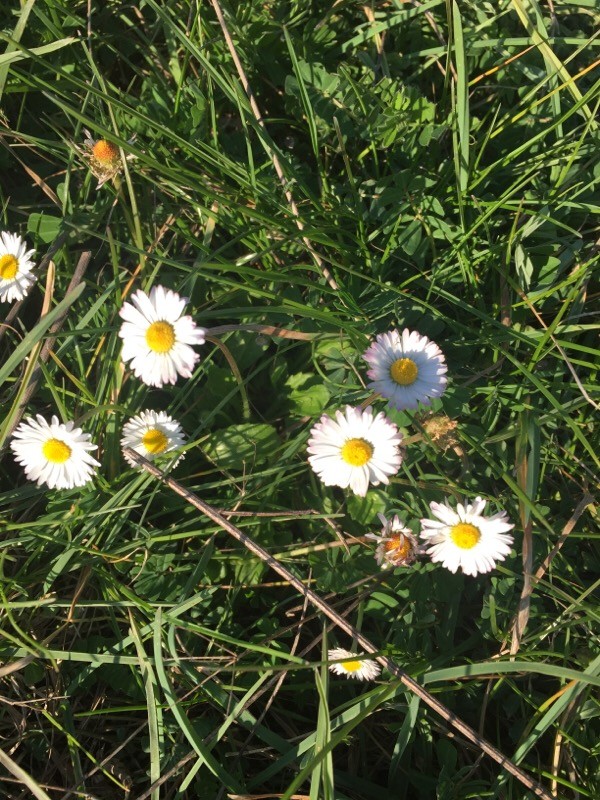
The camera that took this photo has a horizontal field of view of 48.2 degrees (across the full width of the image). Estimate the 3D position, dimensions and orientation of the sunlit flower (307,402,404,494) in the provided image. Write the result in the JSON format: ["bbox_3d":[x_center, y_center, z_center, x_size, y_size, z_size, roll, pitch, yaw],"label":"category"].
[{"bbox_3d":[0.018,0.016,0.216,0.031,0.011,0.030,0,97,6],"label":"sunlit flower"}]

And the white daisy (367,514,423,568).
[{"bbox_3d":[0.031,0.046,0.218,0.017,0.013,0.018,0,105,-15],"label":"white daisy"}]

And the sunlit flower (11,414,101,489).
[{"bbox_3d":[-0.083,0.018,0.228,0.031,0.011,0.029,0,108,-9],"label":"sunlit flower"}]

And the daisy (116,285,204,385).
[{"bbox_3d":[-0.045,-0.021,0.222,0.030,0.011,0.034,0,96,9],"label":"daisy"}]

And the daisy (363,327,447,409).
[{"bbox_3d":[0.035,-0.010,0.224,0.028,0.011,0.028,0,96,7],"label":"daisy"}]

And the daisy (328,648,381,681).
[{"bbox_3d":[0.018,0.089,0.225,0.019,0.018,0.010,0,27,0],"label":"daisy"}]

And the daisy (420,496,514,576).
[{"bbox_3d":[0.053,0.043,0.212,0.030,0.011,0.029,0,105,6],"label":"daisy"}]

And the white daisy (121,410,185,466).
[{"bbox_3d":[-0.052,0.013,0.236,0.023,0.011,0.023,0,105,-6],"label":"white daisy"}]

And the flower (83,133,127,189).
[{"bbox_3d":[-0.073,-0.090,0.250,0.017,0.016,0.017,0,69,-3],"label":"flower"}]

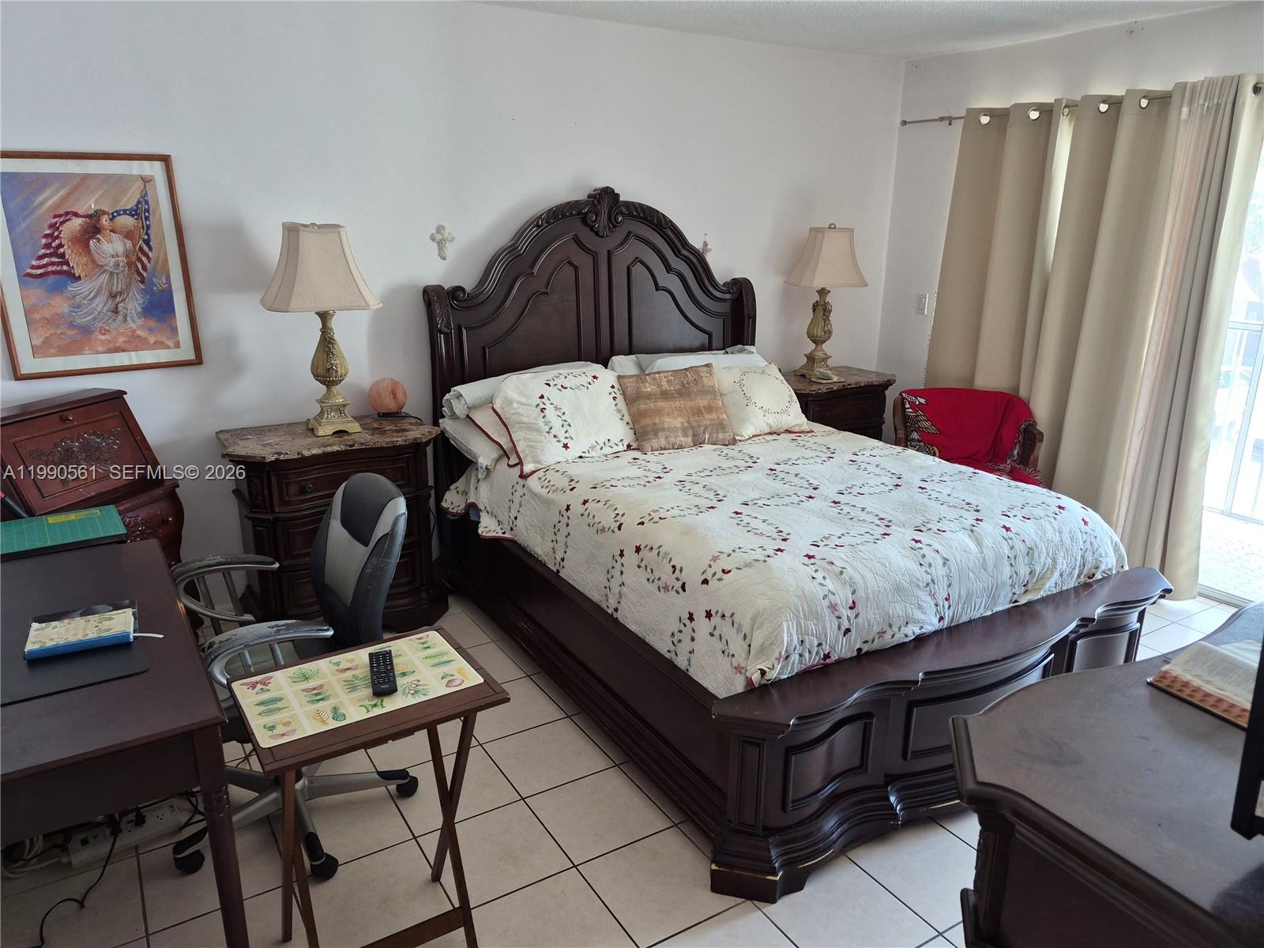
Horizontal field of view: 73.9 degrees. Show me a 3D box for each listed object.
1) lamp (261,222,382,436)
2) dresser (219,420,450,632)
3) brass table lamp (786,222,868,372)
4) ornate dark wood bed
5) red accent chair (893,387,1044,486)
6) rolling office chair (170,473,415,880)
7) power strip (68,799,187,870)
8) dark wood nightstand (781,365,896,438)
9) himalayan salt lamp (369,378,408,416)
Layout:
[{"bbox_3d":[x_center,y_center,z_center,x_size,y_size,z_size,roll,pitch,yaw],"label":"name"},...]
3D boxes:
[{"bbox_3d":[-1.165,-0.548,3.187,0.424,0.780,0.316,-10,20,-30],"label":"lamp"},{"bbox_3d":[-1.152,0.229,3.322,0.792,0.786,0.537,-9,19,-30],"label":"dresser"},{"bbox_3d":[1.023,-0.913,4.467,0.424,0.783,0.316,-3,17,-10],"label":"brass table lamp"},{"bbox_3d":[0.457,-0.163,3.063,1.765,1.719,2.333,-9,19,-29],"label":"ornate dark wood bed"},{"bbox_3d":[1.714,-0.010,4.323,0.710,0.785,0.680,6,17,19],"label":"red accent chair"},{"bbox_3d":[-0.915,0.478,2.208,0.660,0.958,0.614,-6,18,-21],"label":"rolling office chair"},{"bbox_3d":[-1.337,0.946,2.223,0.276,0.046,0.101,-10,20,-30],"label":"power strip"},{"bbox_3d":[1.038,-0.119,4.552,0.792,0.786,0.537,-9,19,-29],"label":"dark wood nightstand"},{"bbox_3d":[-1.004,-0.312,3.439,0.160,0.160,0.153,-10,20,-30],"label":"himalayan salt lamp"}]

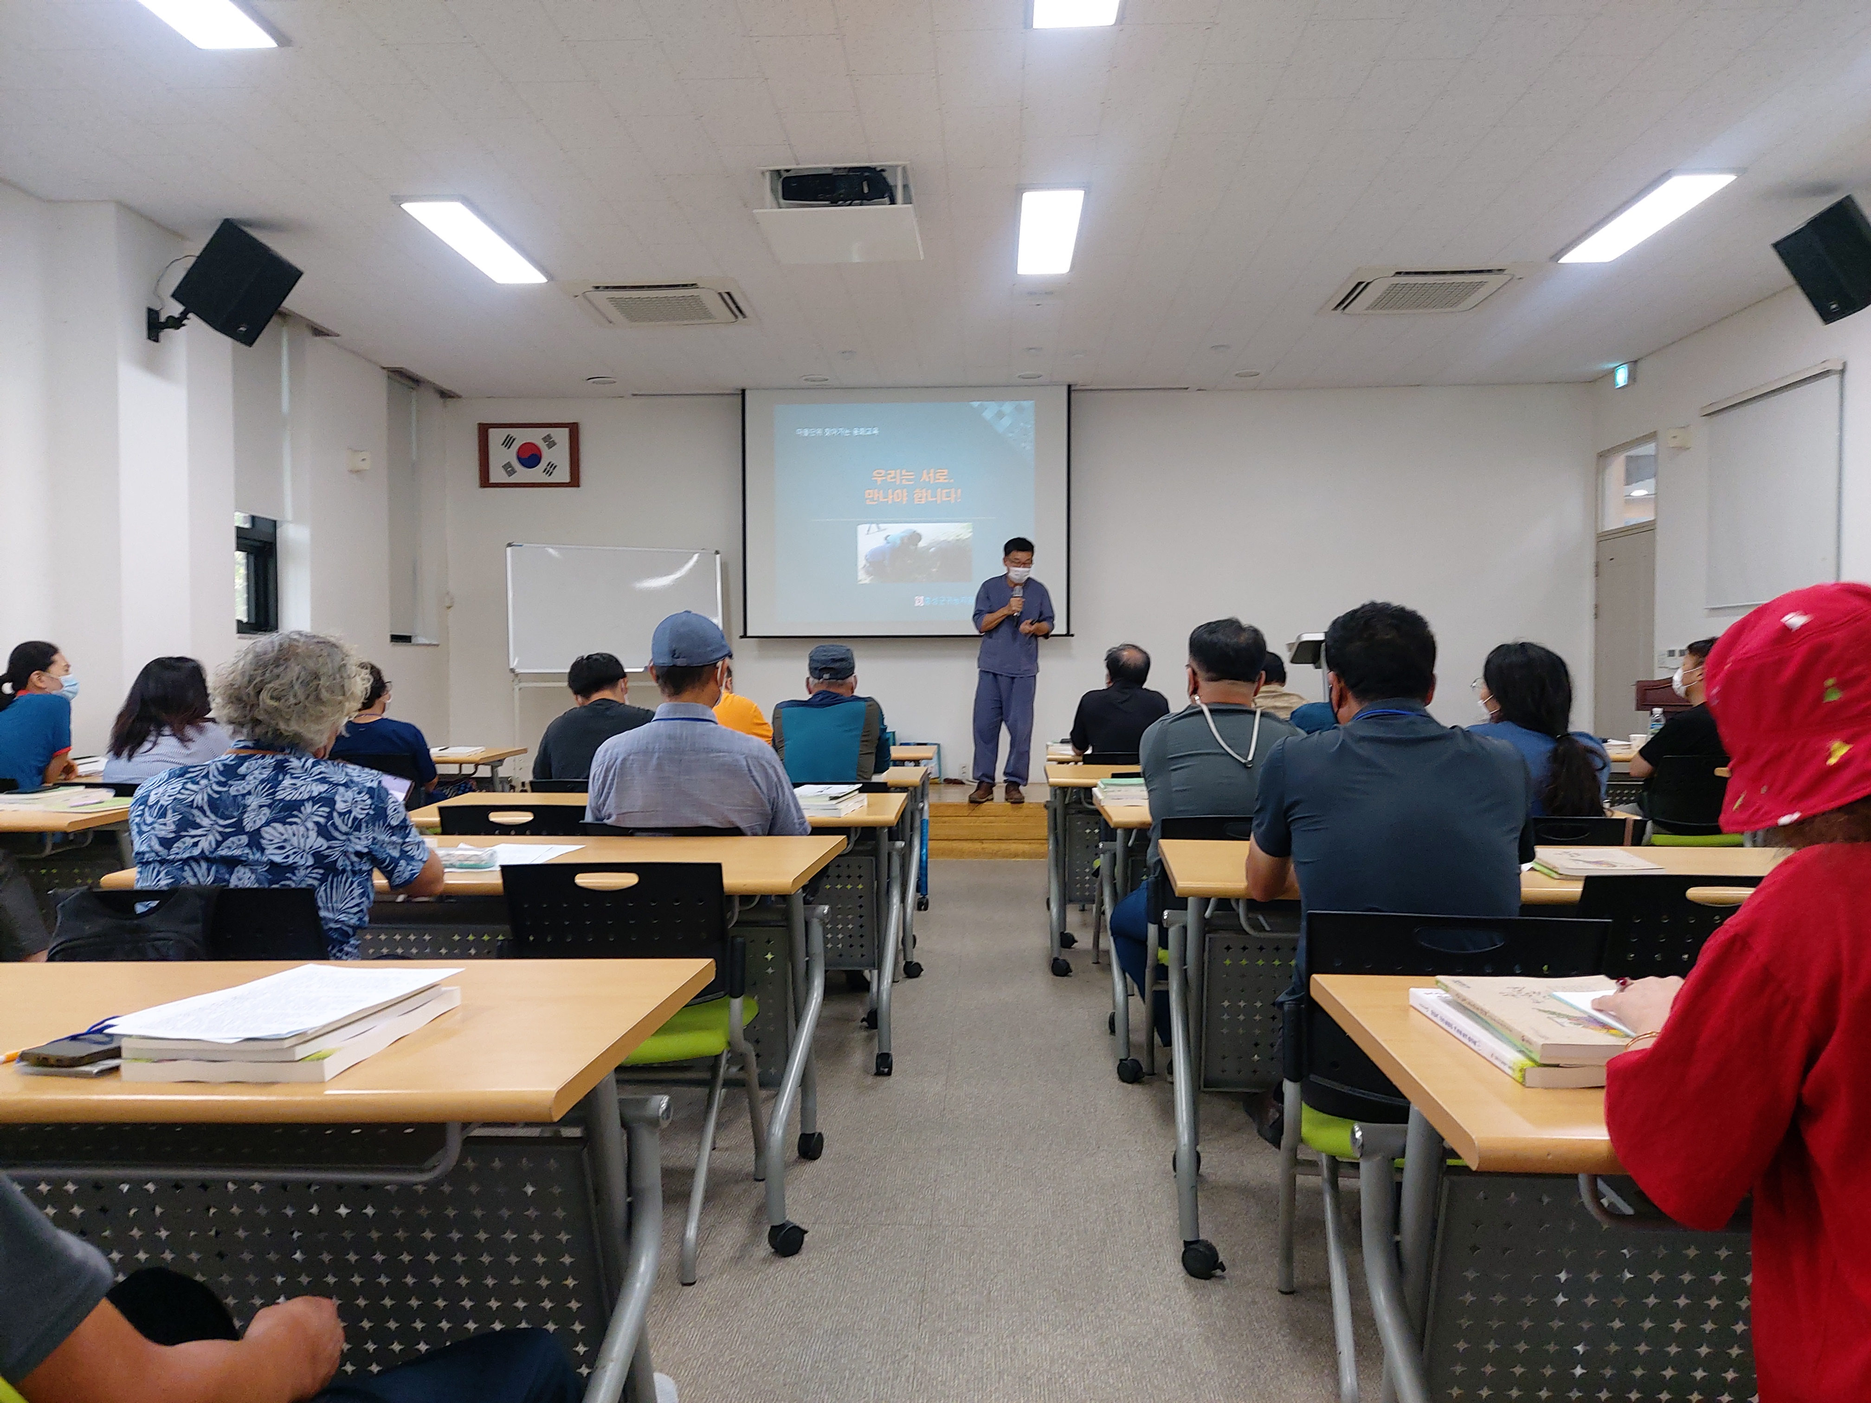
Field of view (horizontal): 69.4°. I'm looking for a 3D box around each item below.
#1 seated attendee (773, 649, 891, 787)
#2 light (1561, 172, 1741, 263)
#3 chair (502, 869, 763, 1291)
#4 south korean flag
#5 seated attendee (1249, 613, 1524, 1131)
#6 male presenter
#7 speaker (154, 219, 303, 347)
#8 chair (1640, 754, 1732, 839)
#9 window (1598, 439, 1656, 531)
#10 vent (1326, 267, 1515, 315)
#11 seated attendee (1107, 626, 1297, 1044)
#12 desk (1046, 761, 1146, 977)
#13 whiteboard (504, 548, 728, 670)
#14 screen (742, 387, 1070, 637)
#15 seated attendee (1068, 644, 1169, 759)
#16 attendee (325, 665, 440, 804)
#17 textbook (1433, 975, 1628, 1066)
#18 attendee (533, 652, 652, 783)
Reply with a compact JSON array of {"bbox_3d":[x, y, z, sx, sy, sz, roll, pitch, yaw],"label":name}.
[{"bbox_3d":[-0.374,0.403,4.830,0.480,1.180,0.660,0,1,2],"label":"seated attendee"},{"bbox_3d":[3.240,-2.204,6.180,0.290,0.060,1.240,0,1,2],"label":"light"},{"bbox_3d":[-0.575,0.657,2.660,0.470,0.780,0.550,0,1,0],"label":"chair"},{"bbox_3d":[-3.086,-1.881,10.299,0.730,0.480,0.040,0,1,3],"label":"south korean flag"},{"bbox_3d":[0.720,0.460,2.313,0.490,1.243,0.820,0,1,3],"label":"seated attendee"},{"bbox_3d":[0.483,-0.198,8.500,0.520,1.670,0.380,0,1,-2],"label":"male presenter"},{"bbox_3d":[-3.205,-1.909,6.206,0.280,0.430,0.310,34,1,0],"label":"speaker"},{"bbox_3d":[3.039,0.596,5.586,0.500,0.800,0.560,0,1,-2],"label":"chair"},{"bbox_3d":[4.815,-1.499,9.367,0.100,0.590,0.900,0,1,3],"label":"window"},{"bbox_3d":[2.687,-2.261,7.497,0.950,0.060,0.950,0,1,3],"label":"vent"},{"bbox_3d":[0.706,0.423,3.546,0.520,1.258,0.800,0,1,0],"label":"seated attendee"},{"bbox_3d":[1.066,0.640,5.203,1.260,0.740,0.620,0,1,3],"label":"desk"},{"bbox_3d":[-2.260,-0.650,9.600,1.490,0.885,0.040,-1,1,-22],"label":"whiteboard"},{"bbox_3d":[-0.215,-1.395,9.950,2.430,1.840,0.050,0,1,2],"label":"screen"},{"bbox_3d":[0.838,0.370,5.980,0.480,1.200,0.660,0,1,0],"label":"seated attendee"},{"bbox_3d":[-2.329,0.405,5.750,0.480,1.130,0.680,0,1,12],"label":"attendee"},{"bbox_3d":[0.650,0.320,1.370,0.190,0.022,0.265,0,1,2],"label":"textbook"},{"bbox_3d":[-1.148,0.426,4.828,0.500,1.198,0.720,0,1,3],"label":"attendee"}]

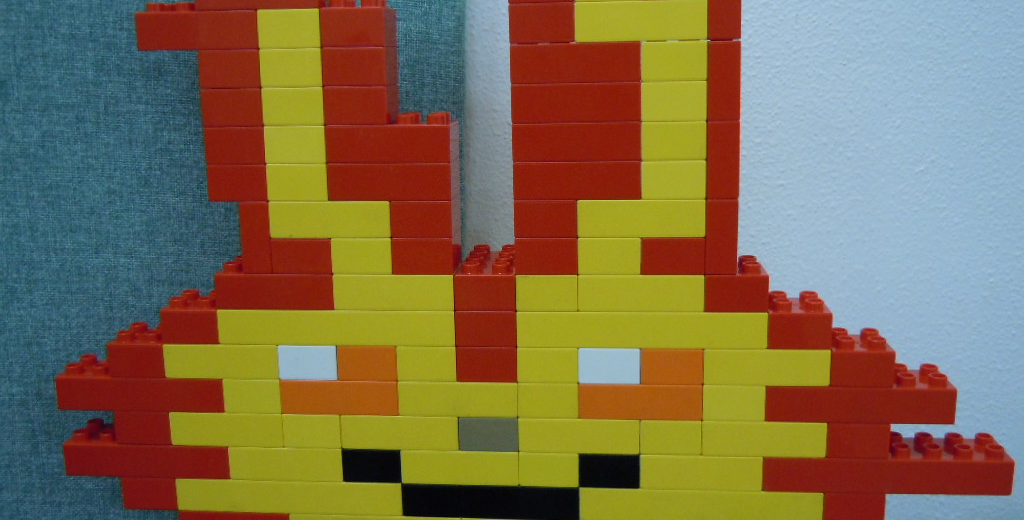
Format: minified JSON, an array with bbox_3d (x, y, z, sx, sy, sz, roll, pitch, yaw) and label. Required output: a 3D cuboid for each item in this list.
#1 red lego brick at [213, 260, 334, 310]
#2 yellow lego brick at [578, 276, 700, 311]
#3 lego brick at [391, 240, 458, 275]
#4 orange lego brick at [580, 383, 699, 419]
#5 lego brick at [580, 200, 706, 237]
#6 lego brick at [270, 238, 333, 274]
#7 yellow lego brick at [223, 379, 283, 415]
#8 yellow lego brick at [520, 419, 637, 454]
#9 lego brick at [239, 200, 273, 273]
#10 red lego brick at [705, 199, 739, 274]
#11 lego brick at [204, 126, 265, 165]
[{"bbox_3d":[-0.124,0.012,0.548,0.064,0.023,0.032,0,11,6],"label":"red lego brick"},{"bbox_3d":[0.067,0.013,0.528,0.064,0.020,0.032,0,11,5],"label":"yellow lego brick"},{"bbox_3d":[-0.045,-0.006,0.536,0.032,0.021,0.032,0,11,5],"label":"lego brick"},{"bbox_3d":[0.068,0.069,0.538,0.064,0.021,0.032,0,11,6],"label":"orange lego brick"},{"bbox_3d":[0.067,-0.024,0.522,0.064,0.021,0.032,0,11,6],"label":"lego brick"},{"bbox_3d":[-0.108,-0.006,0.543,0.032,0.021,0.032,0,11,5],"label":"lego brick"},{"bbox_3d":[-0.139,0.071,0.561,0.032,0.021,0.032,0,11,5],"label":"yellow lego brick"},{"bbox_3d":[0.037,0.089,0.548,0.064,0.021,0.032,0,11,5],"label":"yellow lego brick"},{"bbox_3d":[-0.132,-0.015,0.540,0.016,0.041,0.032,0,10,6],"label":"lego brick"},{"bbox_3d":[0.106,-0.015,0.516,0.016,0.040,0.032,0,10,6],"label":"red lego brick"},{"bbox_3d":[-0.141,-0.062,0.532,0.032,0.020,0.032,0,11,5],"label":"lego brick"}]

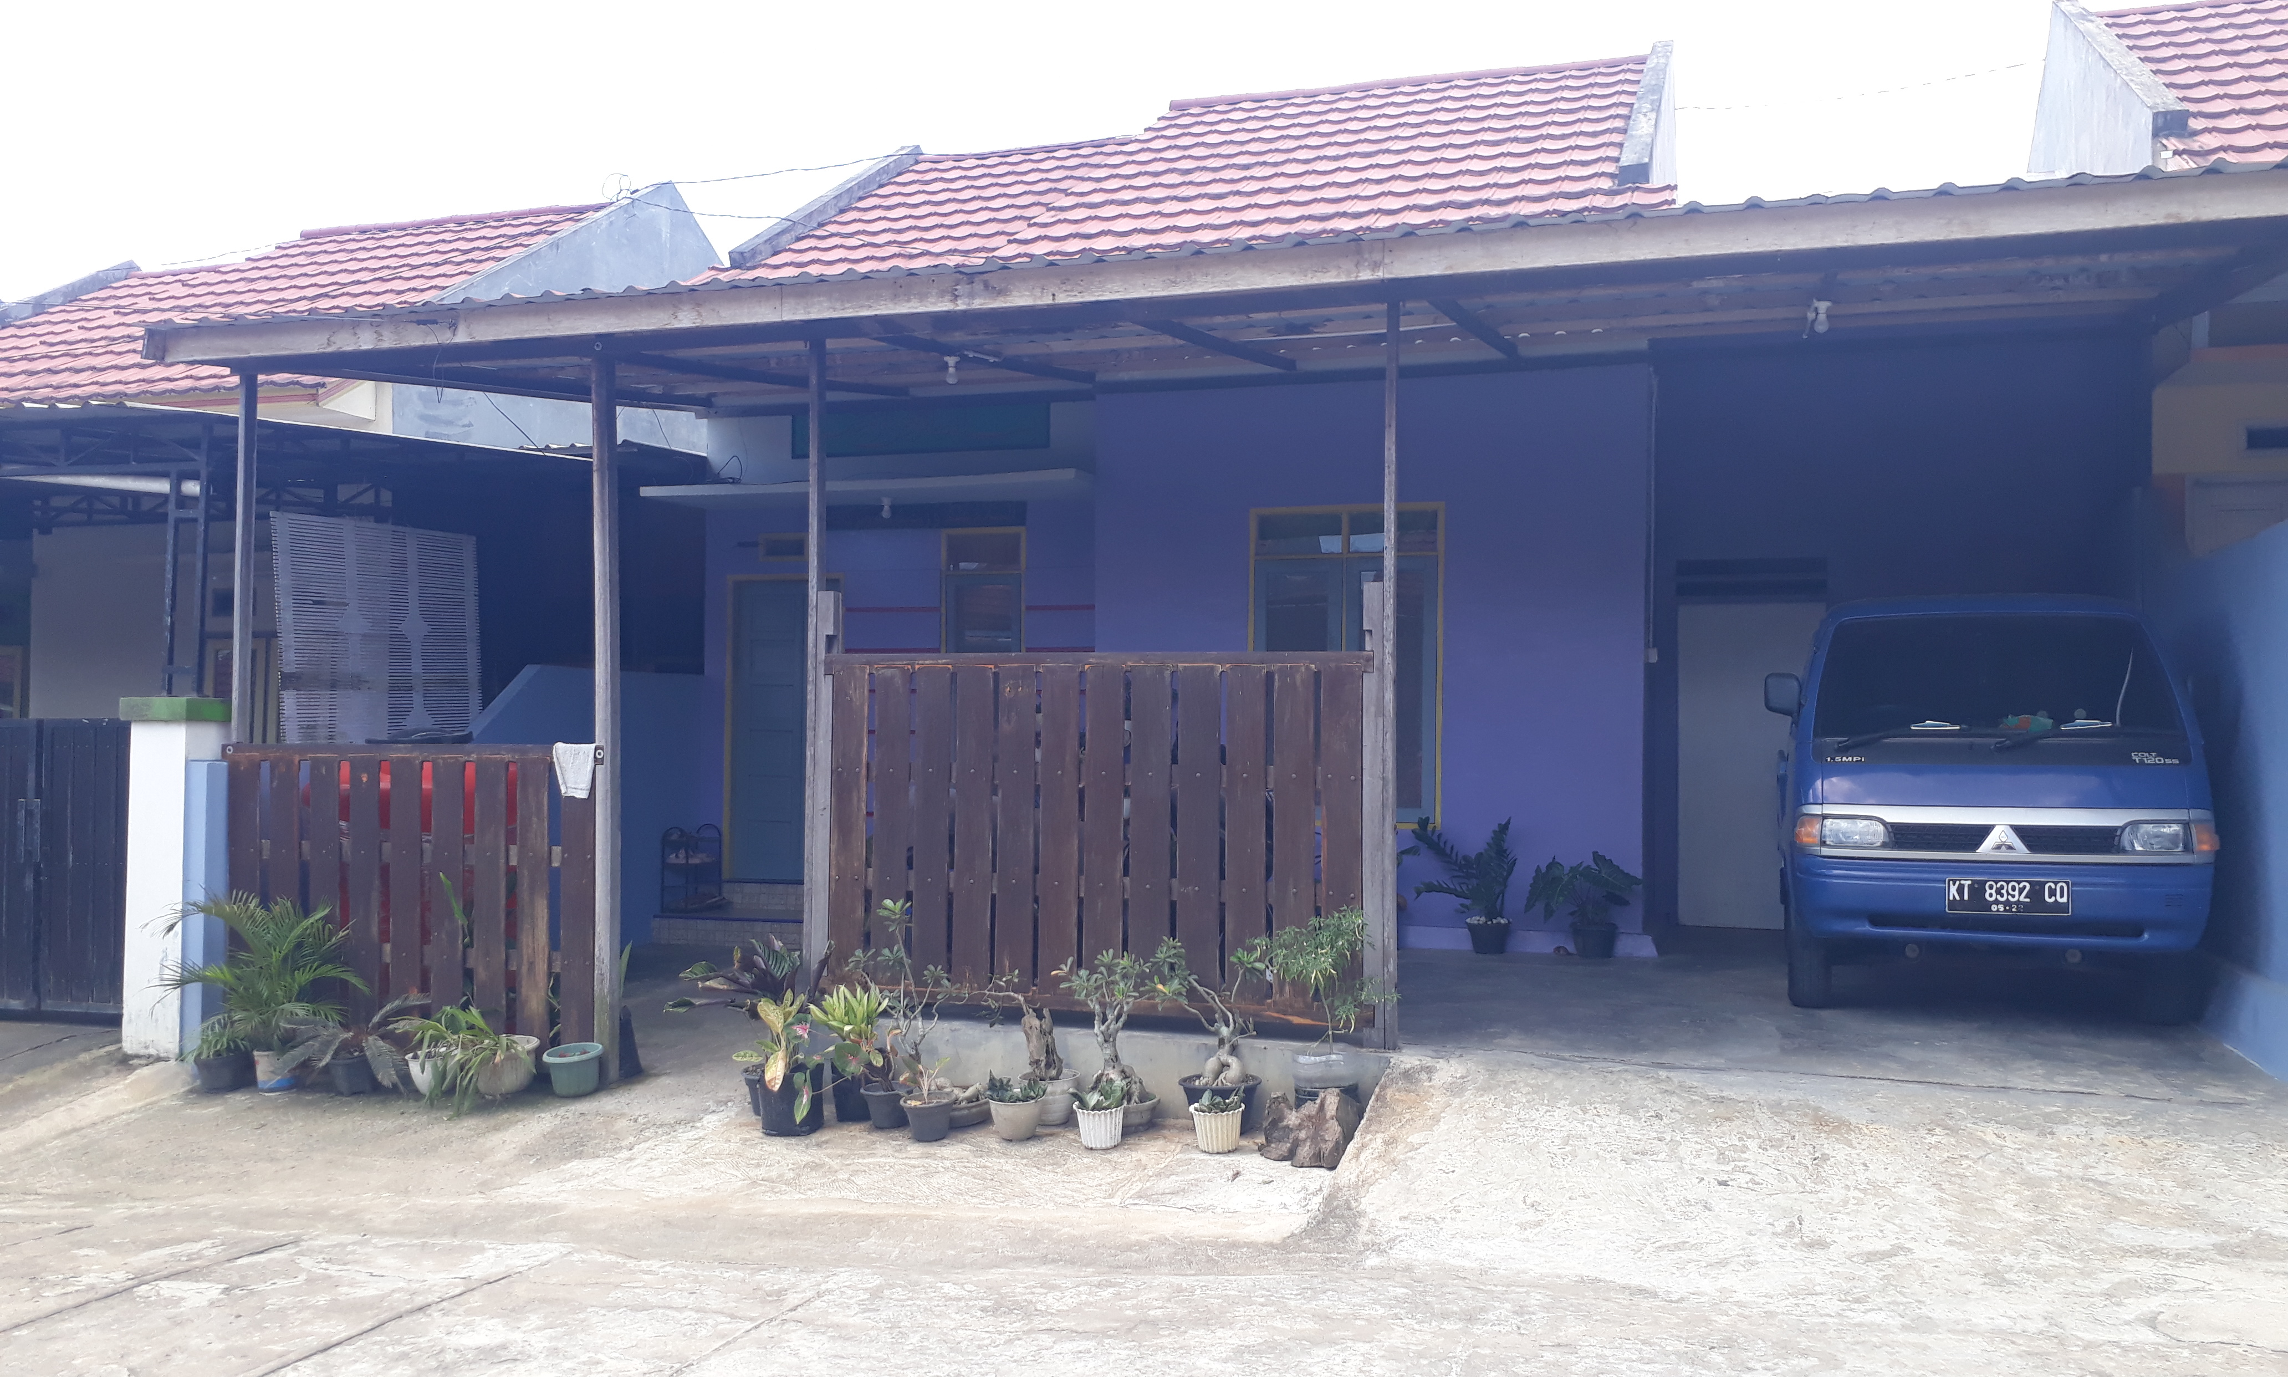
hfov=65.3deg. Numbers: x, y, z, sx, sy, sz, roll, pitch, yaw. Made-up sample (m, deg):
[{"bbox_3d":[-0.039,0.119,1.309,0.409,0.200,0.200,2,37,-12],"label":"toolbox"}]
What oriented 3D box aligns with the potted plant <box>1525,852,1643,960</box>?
[{"bbox_3d":[2.380,1.169,9.652,0.600,0.569,0.500,0,-2,17],"label":"potted plant"}]

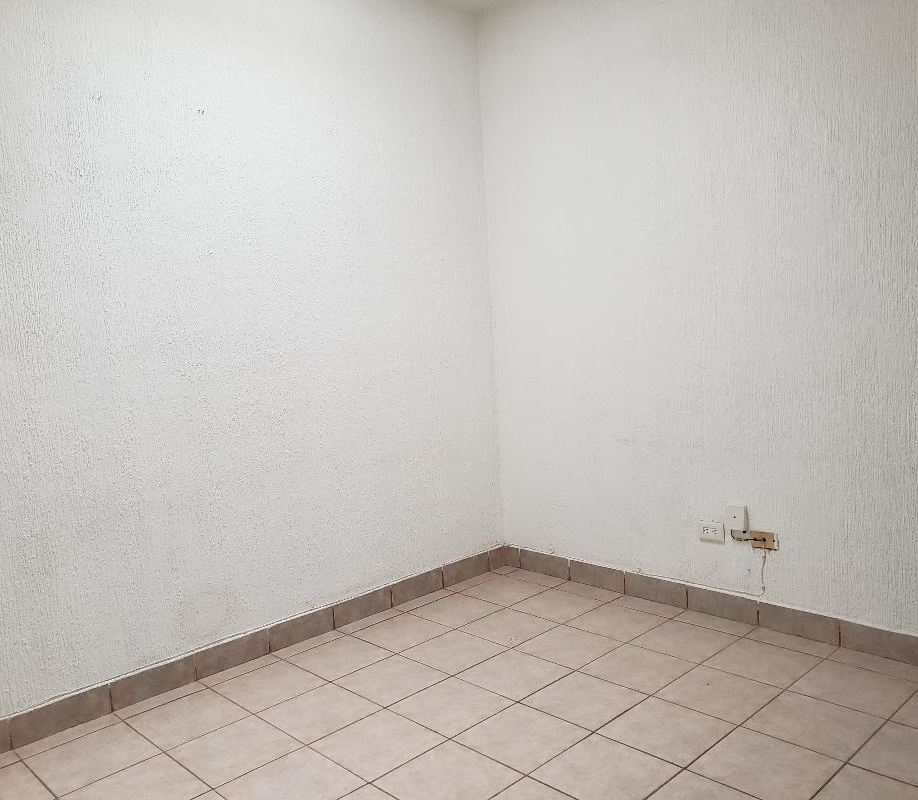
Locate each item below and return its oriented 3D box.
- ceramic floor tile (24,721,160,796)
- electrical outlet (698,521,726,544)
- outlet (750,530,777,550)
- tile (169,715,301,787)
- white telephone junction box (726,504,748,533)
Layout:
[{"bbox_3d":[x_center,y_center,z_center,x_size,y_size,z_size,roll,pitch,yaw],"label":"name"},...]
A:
[{"bbox_3d":[-1.201,1.173,2.632,0.328,0.010,0.328,-8,7,-43],"label":"ceramic floor tile"},{"bbox_3d":[1.105,0.576,3.500,0.015,0.077,0.116,-8,7,-43],"label":"electrical outlet"},{"bbox_3d":[1.266,0.585,3.327,0.022,0.072,0.111,-8,7,-43],"label":"outlet"},{"bbox_3d":[-0.732,1.148,2.621,0.328,0.010,0.328,-8,7,-43],"label":"tile"},{"bbox_3d":[1.183,0.502,3.399,0.026,0.109,0.076,-8,7,-43],"label":"white telephone junction box"}]

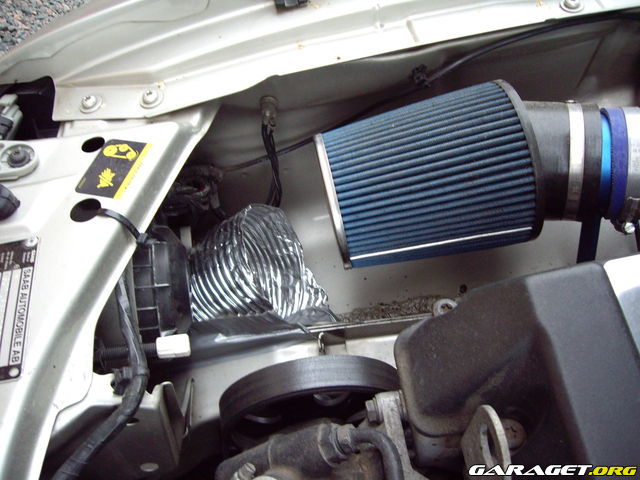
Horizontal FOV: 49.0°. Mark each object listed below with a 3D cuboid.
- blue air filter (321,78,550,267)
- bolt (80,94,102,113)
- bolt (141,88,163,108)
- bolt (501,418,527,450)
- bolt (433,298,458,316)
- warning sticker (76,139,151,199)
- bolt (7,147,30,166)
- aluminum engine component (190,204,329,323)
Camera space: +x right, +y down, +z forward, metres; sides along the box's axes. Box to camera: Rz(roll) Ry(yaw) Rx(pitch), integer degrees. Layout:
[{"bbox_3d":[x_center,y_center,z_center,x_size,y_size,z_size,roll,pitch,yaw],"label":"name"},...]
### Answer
[{"bbox_3d":[0.082,-0.047,0.568,0.152,0.133,0.133,-13,44,-2],"label":"blue air filter"},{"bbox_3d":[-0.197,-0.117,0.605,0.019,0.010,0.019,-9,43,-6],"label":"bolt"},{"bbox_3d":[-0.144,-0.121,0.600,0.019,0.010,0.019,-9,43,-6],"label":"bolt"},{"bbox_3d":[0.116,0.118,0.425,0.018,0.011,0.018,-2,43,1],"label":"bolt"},{"bbox_3d":[0.105,0.058,0.585,0.021,0.009,0.021,-9,43,-6],"label":"bolt"},{"bbox_3d":[-0.165,-0.058,0.566,0.041,0.001,0.065,6,49,13],"label":"warning sticker"},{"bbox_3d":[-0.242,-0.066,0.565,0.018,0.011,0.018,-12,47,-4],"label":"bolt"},{"bbox_3d":[-0.055,0.021,0.625,0.120,0.090,0.088,-9,43,-6],"label":"aluminum engine component"}]

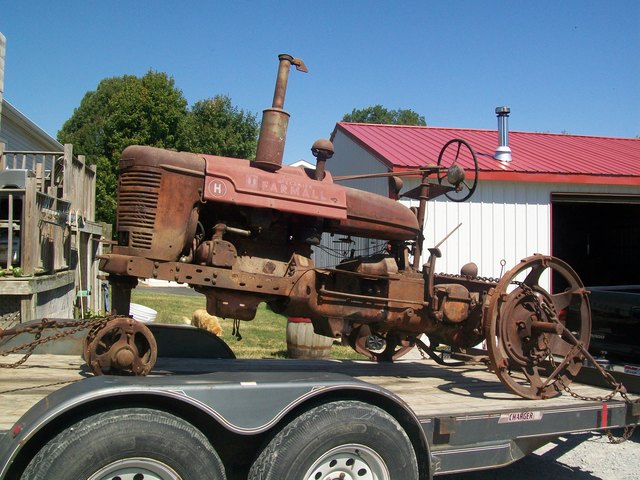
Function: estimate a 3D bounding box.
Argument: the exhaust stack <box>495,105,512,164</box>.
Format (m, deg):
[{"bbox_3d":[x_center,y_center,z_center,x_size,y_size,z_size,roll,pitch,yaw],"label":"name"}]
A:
[{"bbox_3d":[3.710,-2.130,13.450,0.360,1.140,0.360,1,-2,-12],"label":"exhaust stack"}]

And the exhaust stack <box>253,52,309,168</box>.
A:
[{"bbox_3d":[-0.224,-0.776,4.071,0.238,0.705,0.166,11,-6,-25],"label":"exhaust stack"}]

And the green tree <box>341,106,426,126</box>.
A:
[{"bbox_3d":[3.680,-2.500,38.000,7.000,10.400,7.000,0,-2,6],"label":"green tree"}]

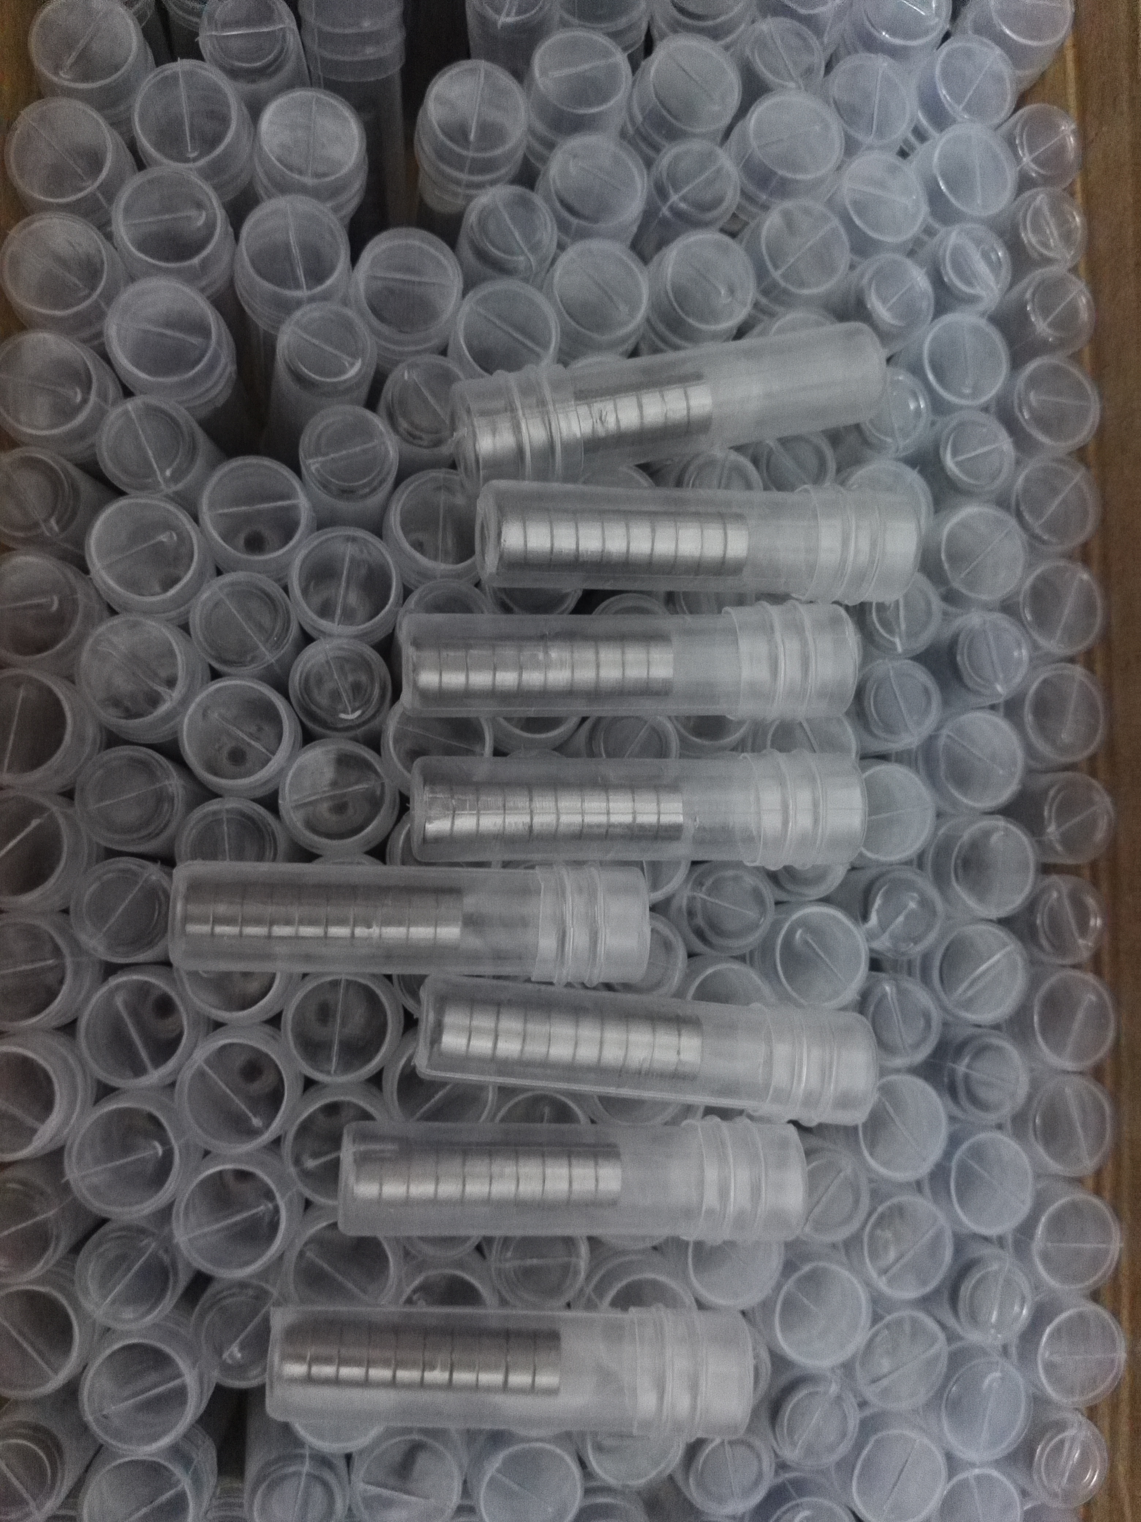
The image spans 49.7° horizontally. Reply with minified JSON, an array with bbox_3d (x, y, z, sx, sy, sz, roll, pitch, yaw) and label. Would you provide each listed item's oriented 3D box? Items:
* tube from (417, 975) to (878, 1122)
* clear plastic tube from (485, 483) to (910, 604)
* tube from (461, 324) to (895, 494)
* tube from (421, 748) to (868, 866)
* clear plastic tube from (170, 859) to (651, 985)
[{"bbox_3d":[0.014,0.055,0.235,0.085,0.021,0.021,7,82,-4],"label":"tube"},{"bbox_3d":[0.025,-0.043,0.242,0.085,0.021,0.021,0,83,-12],"label":"clear plastic tube"},{"bbox_3d":[0.019,-0.070,0.244,0.085,0.021,0.021,-12,84,-6],"label":"tube"},{"bbox_3d":[0.013,0.009,0.236,0.085,0.021,0.021,0,83,-7],"label":"tube"},{"bbox_3d":[-0.029,0.030,0.228,0.085,0.021,0.021,2,82,-8],"label":"clear plastic tube"}]

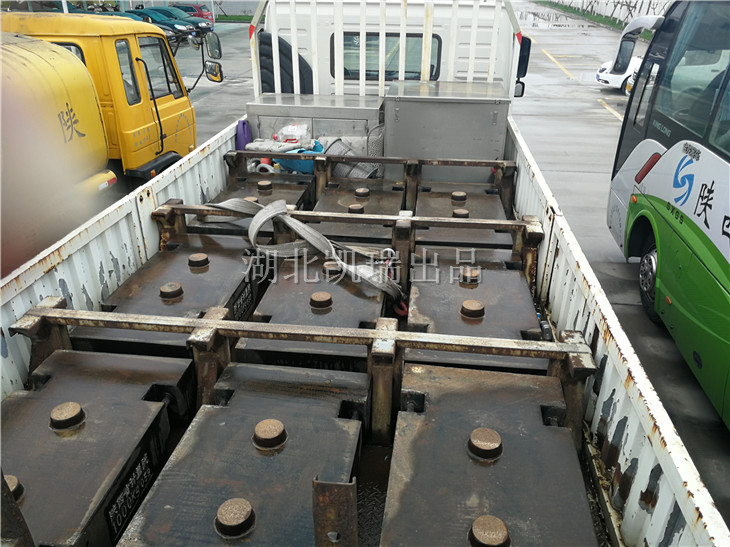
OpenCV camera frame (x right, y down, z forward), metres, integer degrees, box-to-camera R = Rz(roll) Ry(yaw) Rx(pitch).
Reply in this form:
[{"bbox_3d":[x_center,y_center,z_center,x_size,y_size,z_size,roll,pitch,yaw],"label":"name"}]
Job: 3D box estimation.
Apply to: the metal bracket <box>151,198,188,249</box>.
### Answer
[{"bbox_3d":[-1.075,-0.188,3.203,0.121,0.396,0.224,3,27,7],"label":"metal bracket"}]

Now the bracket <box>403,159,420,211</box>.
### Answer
[{"bbox_3d":[0.338,-0.604,4.029,0.121,0.396,0.163,3,27,7],"label":"bracket"}]

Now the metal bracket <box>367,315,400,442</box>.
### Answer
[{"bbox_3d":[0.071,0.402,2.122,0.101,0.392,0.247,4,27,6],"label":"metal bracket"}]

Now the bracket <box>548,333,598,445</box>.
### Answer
[{"bbox_3d":[0.705,0.424,1.968,0.121,0.396,0.224,3,27,7],"label":"bracket"}]

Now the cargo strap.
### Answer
[{"bbox_3d":[-0.315,-0.167,2.943,1.130,0.310,0.380,10,28,19],"label":"cargo strap"}]

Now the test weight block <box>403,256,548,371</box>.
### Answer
[{"bbox_3d":[0.477,0.113,2.570,0.531,0.100,1.029,3,27,6],"label":"test weight block"}]

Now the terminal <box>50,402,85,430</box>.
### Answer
[{"bbox_3d":[-0.929,0.447,1.781,0.098,0.034,0.098,3,27,7],"label":"terminal"}]

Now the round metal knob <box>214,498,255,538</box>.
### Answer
[{"bbox_3d":[-0.357,0.673,1.573,0.105,0.040,0.105,0,27,0],"label":"round metal knob"}]

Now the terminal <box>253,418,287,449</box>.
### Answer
[{"bbox_3d":[-0.285,0.479,1.712,0.098,0.034,0.098,0,27,0],"label":"terminal"}]

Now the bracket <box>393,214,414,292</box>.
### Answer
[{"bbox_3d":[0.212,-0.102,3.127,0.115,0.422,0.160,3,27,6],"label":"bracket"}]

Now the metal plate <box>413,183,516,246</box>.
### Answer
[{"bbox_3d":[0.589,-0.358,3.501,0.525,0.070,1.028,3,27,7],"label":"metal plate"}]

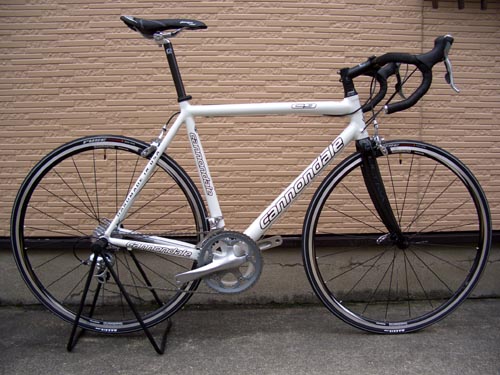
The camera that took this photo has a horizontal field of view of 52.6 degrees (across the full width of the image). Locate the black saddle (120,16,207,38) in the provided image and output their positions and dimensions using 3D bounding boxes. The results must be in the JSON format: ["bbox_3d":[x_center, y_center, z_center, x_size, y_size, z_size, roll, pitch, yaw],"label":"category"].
[{"bbox_3d":[-0.273,-0.506,1.600,0.275,0.066,0.140,0,9,-1],"label":"black saddle"}]

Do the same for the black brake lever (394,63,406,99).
[{"bbox_3d":[0.555,-0.393,1.855,0.052,0.142,0.030,0,9,-1],"label":"black brake lever"}]

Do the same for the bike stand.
[{"bbox_3d":[-0.441,0.344,1.715,0.325,0.360,0.235,0,9,-1],"label":"bike stand"}]

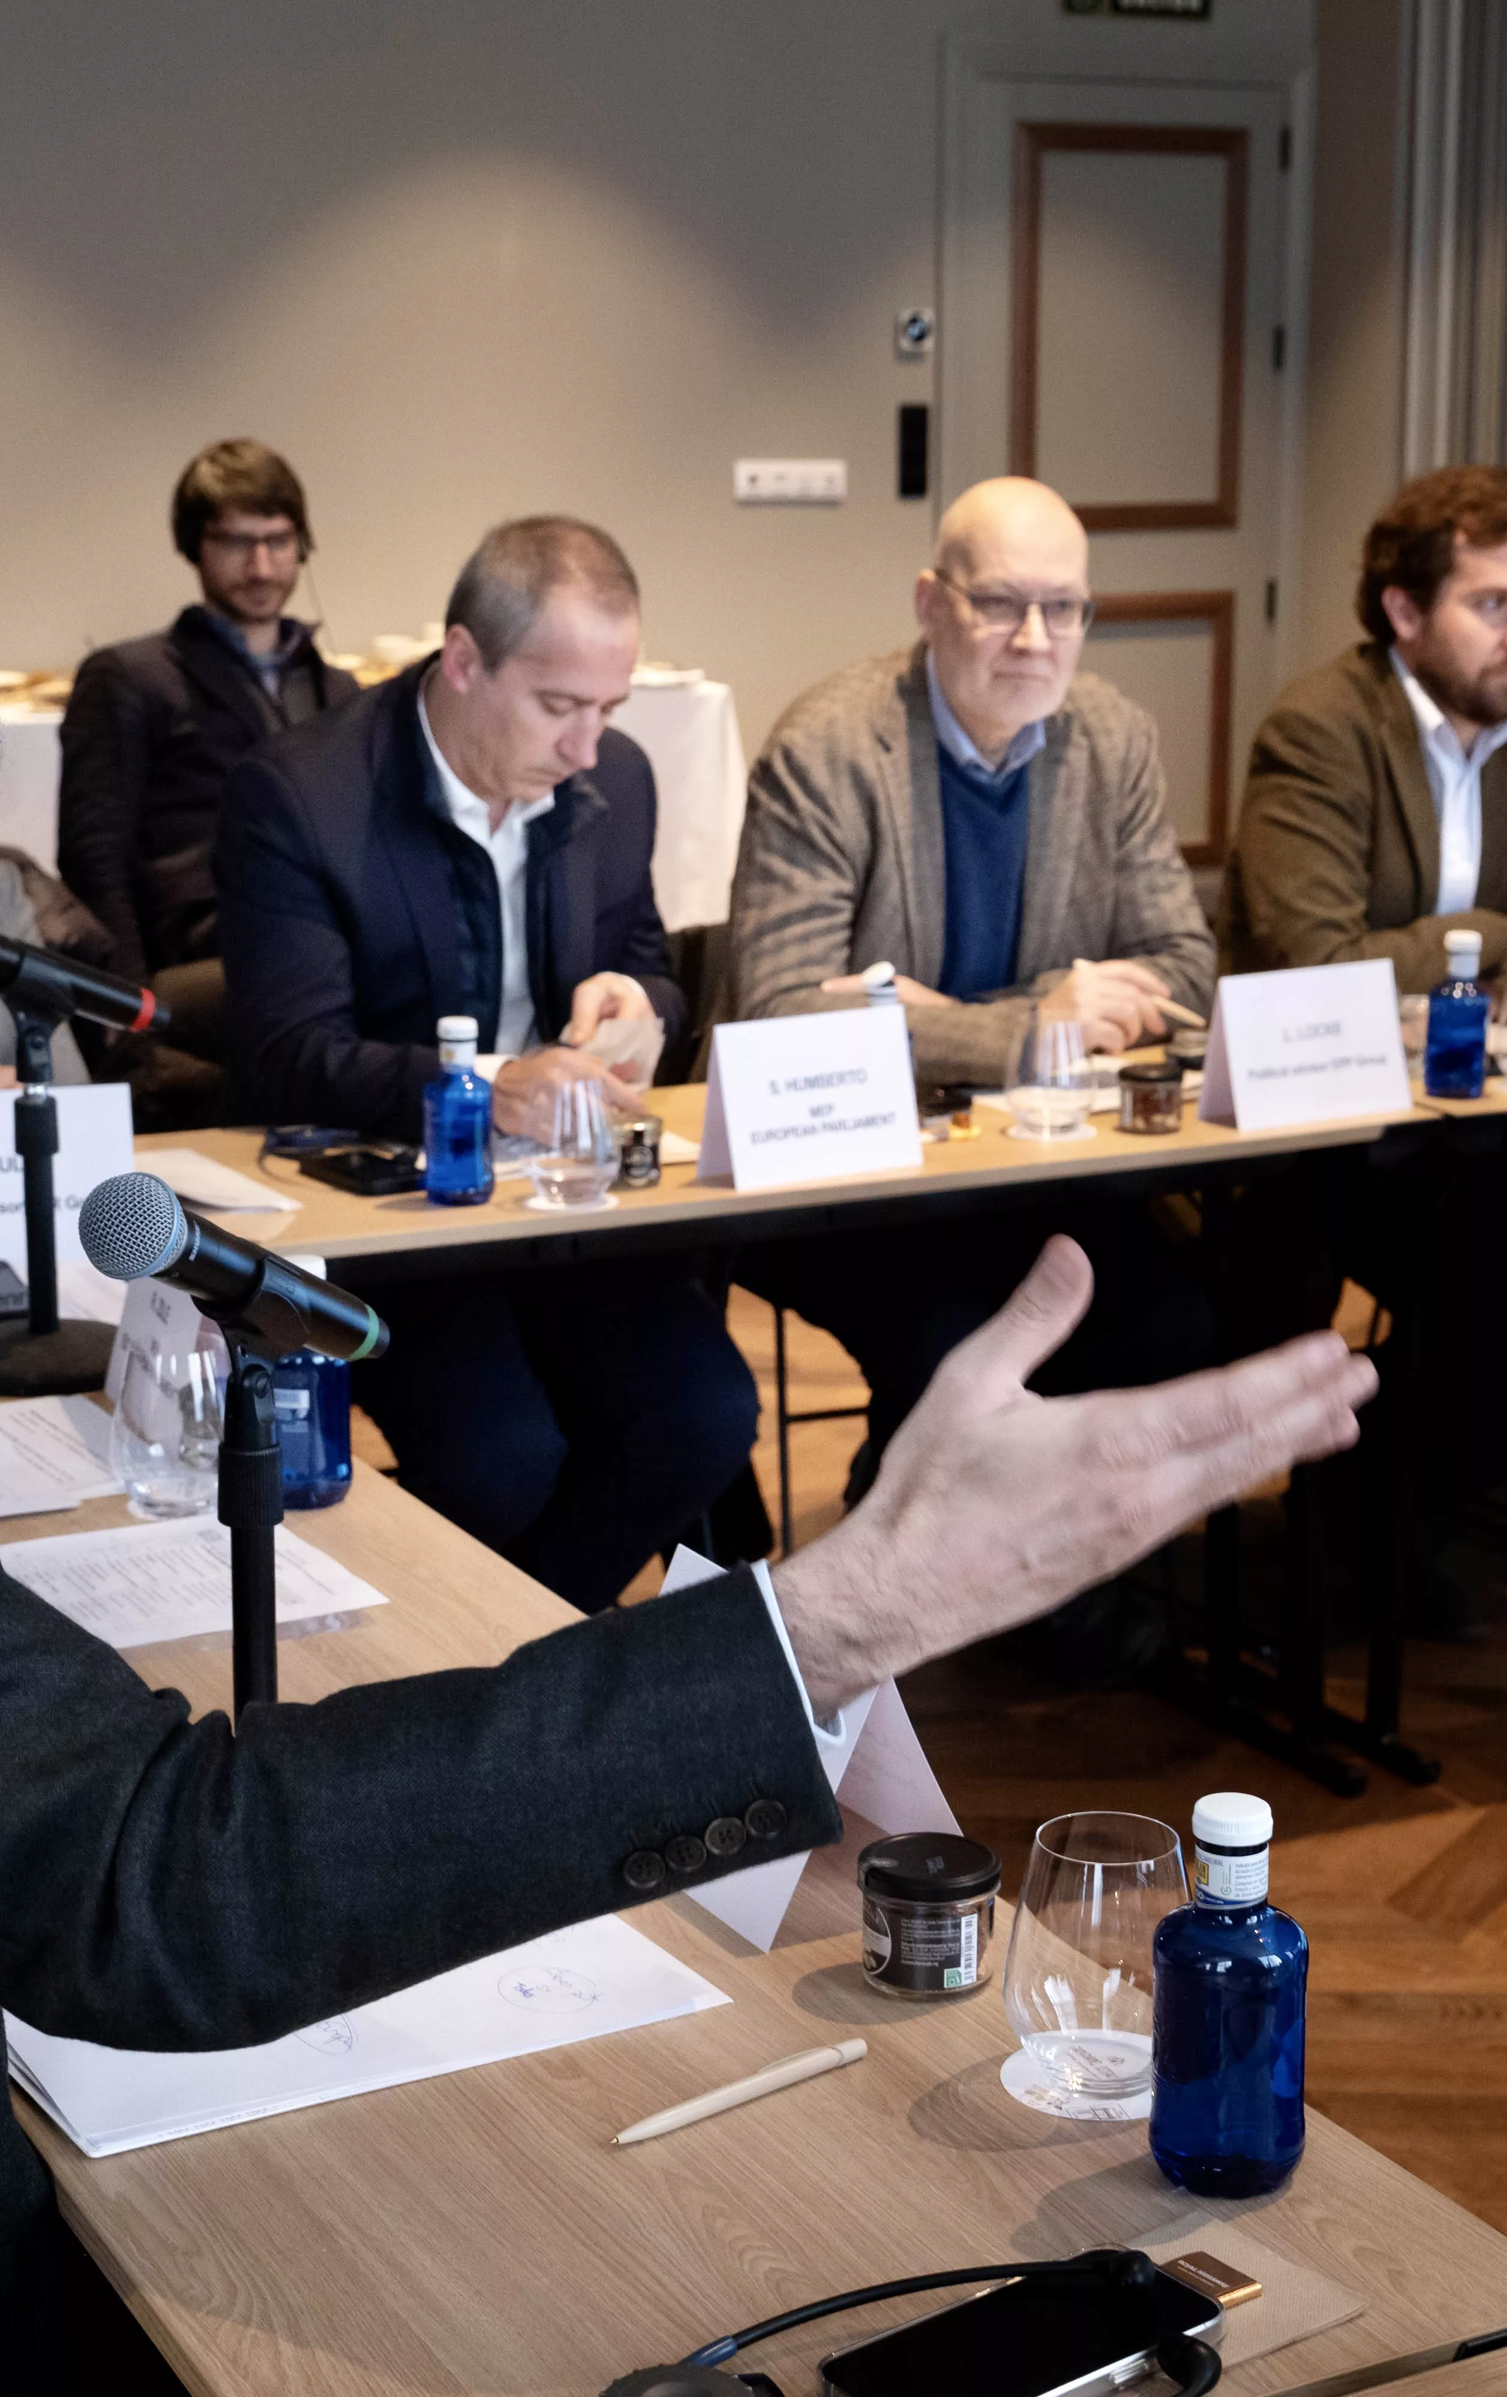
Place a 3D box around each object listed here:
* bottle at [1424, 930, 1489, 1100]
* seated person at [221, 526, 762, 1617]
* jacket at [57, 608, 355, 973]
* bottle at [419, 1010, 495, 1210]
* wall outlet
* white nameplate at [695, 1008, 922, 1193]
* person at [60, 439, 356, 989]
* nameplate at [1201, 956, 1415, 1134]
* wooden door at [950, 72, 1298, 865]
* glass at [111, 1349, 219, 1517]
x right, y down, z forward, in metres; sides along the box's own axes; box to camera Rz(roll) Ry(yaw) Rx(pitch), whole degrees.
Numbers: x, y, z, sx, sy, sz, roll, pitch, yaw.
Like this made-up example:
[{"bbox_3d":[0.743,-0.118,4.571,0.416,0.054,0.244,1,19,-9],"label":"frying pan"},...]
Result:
[{"bbox_3d":[0.722,-0.188,3.781,0.063,0.166,0.063,0,13,0],"label":"bottle"},{"bbox_3d":[-0.279,-0.007,3.692,0.570,1.320,0.760,-7,15,-29],"label":"seated person"},{"bbox_3d":[-0.789,-0.581,5.420,0.490,0.600,0.340,-6,14,-24],"label":"jacket"},{"bbox_3d":[-0.264,-0.079,3.321,0.063,0.166,0.063,0,13,0],"label":"bottle"},{"bbox_3d":[0.078,-1.473,7.600,0.250,0.084,0.015,-7,15,-27],"label":"wall outlet"},{"bbox_3d":[0.054,-0.097,3.405,0.210,0.145,0.069,-8,15,-32],"label":"white nameplate"},{"bbox_3d":[-0.665,-0.421,5.430,0.520,1.340,0.830,-6,14,-24],"label":"person"},{"bbox_3d":[0.552,-0.155,3.683,0.209,0.147,0.073,-7,15,-28],"label":"nameplate"},{"bbox_3d":[0.889,-1.613,8.930,0.927,2.087,0.060,-7,15,-28],"label":"wooden door"},{"bbox_3d":[-0.374,0.149,2.421,0.091,0.110,0.091,0,13,0],"label":"glass"}]

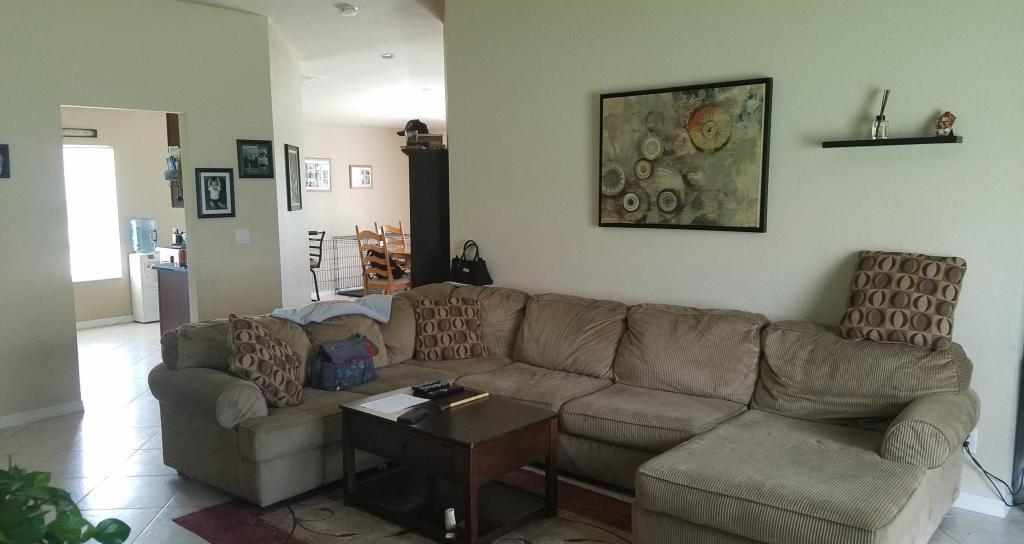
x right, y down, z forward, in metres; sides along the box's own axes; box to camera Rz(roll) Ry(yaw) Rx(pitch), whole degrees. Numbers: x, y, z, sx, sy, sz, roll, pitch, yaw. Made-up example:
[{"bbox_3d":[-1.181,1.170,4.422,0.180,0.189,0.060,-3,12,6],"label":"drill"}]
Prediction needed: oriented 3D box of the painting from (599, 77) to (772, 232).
[{"bbox_3d":[0.977,-0.660,4.502,1.085,0.824,0.036,5,9,40],"label":"painting"}]

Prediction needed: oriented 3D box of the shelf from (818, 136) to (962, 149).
[{"bbox_3d":[1.825,-0.620,3.710,0.593,0.029,0.130,5,9,40],"label":"shelf"}]

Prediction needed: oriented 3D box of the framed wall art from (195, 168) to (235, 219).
[{"bbox_3d":[-2.327,-0.617,6.042,0.025,0.388,0.315,5,9,40],"label":"framed wall art"}]

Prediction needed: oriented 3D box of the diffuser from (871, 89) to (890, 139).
[{"bbox_3d":[1.783,-0.759,3.716,0.070,0.235,0.068,5,9,40],"label":"diffuser"}]

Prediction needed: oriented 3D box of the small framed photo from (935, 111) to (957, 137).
[{"bbox_3d":[2.042,-0.698,3.623,0.092,0.120,0.045,5,8,40],"label":"small framed photo"}]

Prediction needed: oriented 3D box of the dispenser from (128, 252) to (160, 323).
[{"bbox_3d":[-4.199,0.171,8.902,0.300,0.775,0.285,5,9,40],"label":"dispenser"}]

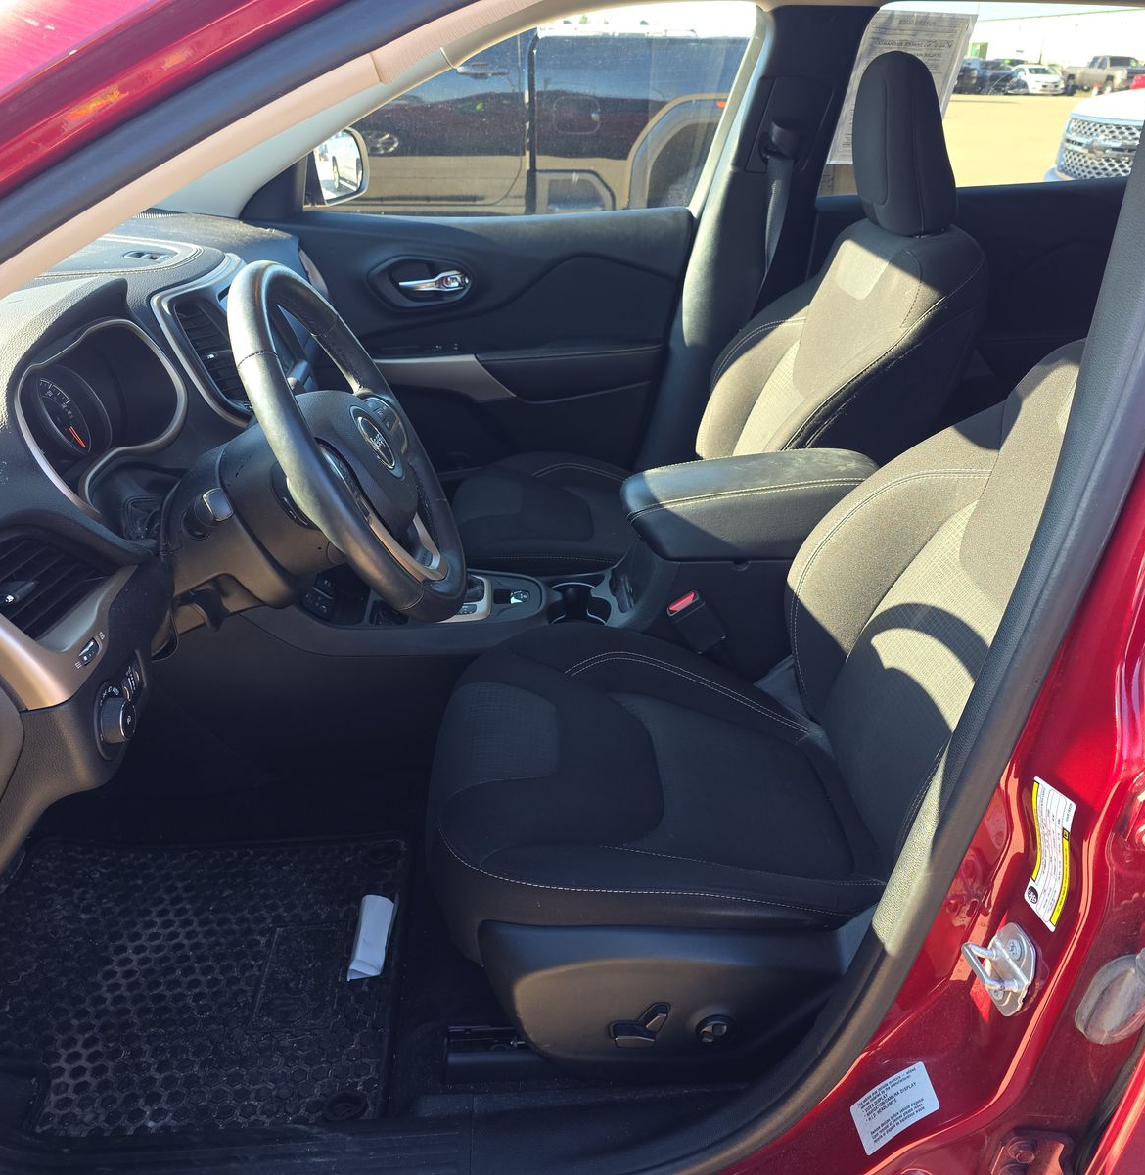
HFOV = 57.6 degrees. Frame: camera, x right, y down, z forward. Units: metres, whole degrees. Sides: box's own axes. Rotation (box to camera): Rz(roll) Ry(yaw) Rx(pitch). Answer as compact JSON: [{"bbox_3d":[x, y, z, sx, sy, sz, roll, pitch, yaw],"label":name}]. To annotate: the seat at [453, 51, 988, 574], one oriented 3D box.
[{"bbox_3d":[0.188,-0.341,1.781,0.850,1.030,0.550,-1,27,-4],"label":"seat"}]

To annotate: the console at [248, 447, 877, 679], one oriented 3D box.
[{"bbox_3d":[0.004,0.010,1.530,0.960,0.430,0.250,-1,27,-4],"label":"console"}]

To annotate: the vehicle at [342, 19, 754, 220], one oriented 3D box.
[{"bbox_3d":[-0.973,-2.599,6.028,6.400,2.030,2.300,-1,27,-4],"label":"vehicle"}]

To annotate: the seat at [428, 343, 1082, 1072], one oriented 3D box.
[{"bbox_3d":[0.257,-0.004,1.126,0.850,1.030,0.550,-1,27,-4],"label":"seat"}]

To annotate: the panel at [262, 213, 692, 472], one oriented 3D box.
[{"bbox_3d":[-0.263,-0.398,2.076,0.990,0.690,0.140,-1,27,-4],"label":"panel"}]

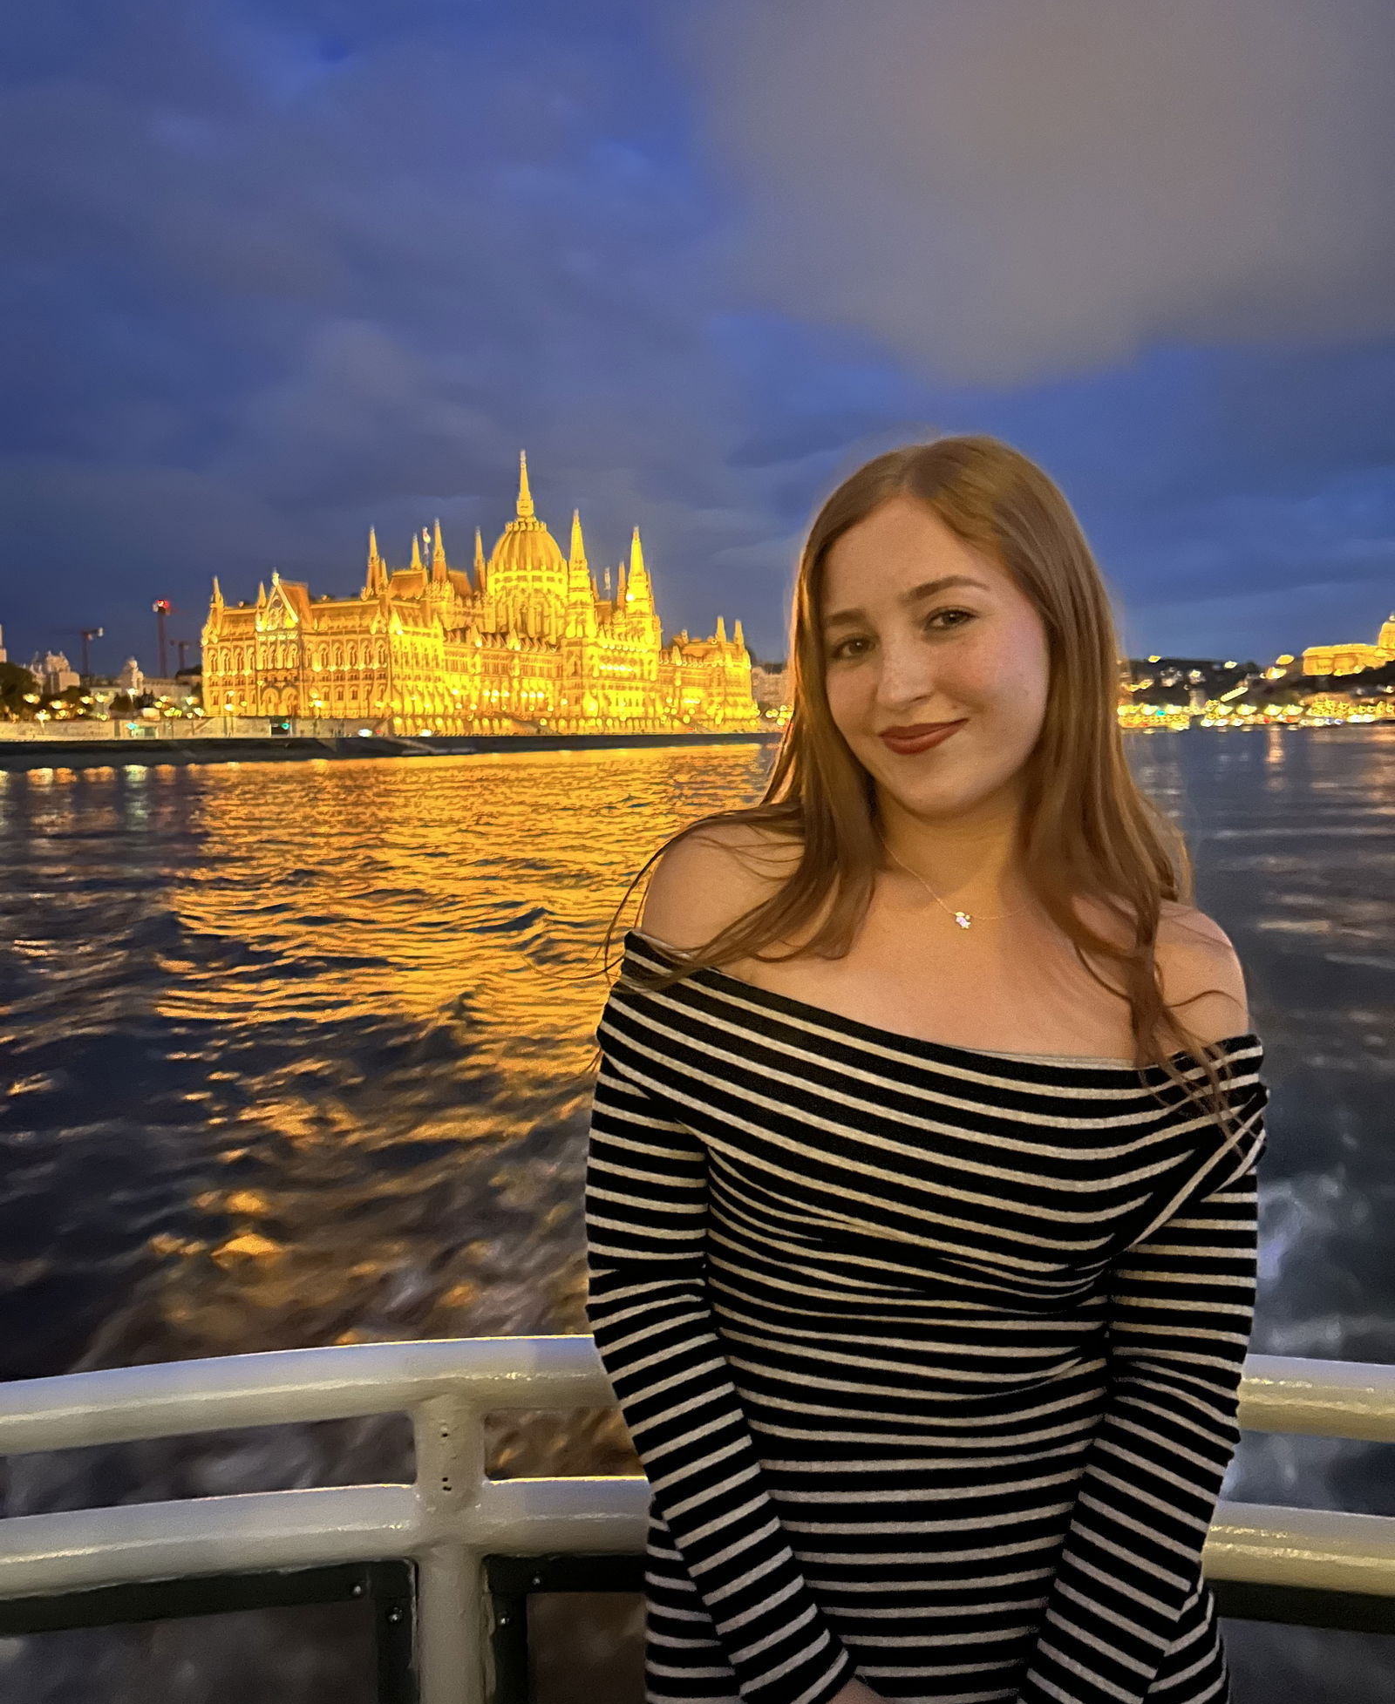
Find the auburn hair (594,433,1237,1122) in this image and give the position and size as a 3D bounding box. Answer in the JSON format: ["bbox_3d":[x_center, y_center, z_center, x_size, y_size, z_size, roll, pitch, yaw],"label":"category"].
[{"bbox_3d":[0.145,-0.050,0.940,0.400,0.440,0.250,1,6,17],"label":"auburn hair"}]

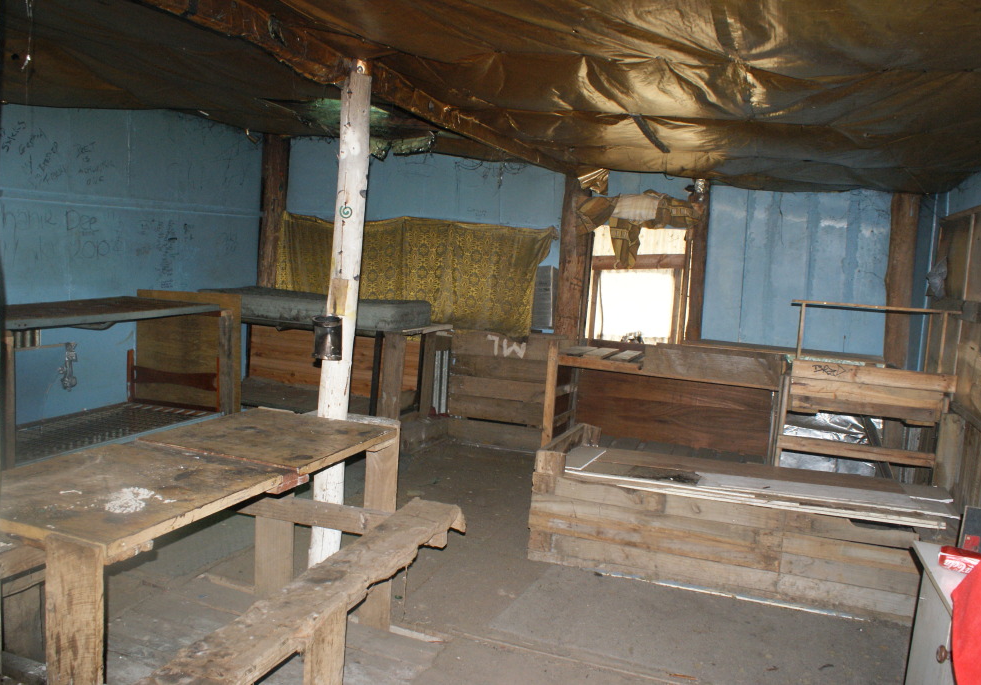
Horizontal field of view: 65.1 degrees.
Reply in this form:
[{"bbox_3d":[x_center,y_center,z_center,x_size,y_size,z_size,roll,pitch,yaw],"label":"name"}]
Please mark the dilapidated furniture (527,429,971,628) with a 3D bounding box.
[{"bbox_3d":[1.261,0.891,4.046,1.927,0.573,0.870,5,6,20],"label":"dilapidated furniture"}]

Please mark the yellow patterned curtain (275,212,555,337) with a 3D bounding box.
[{"bbox_3d":[-0.718,-0.565,6.228,2.550,0.880,0.080,6,7,24],"label":"yellow patterned curtain"}]

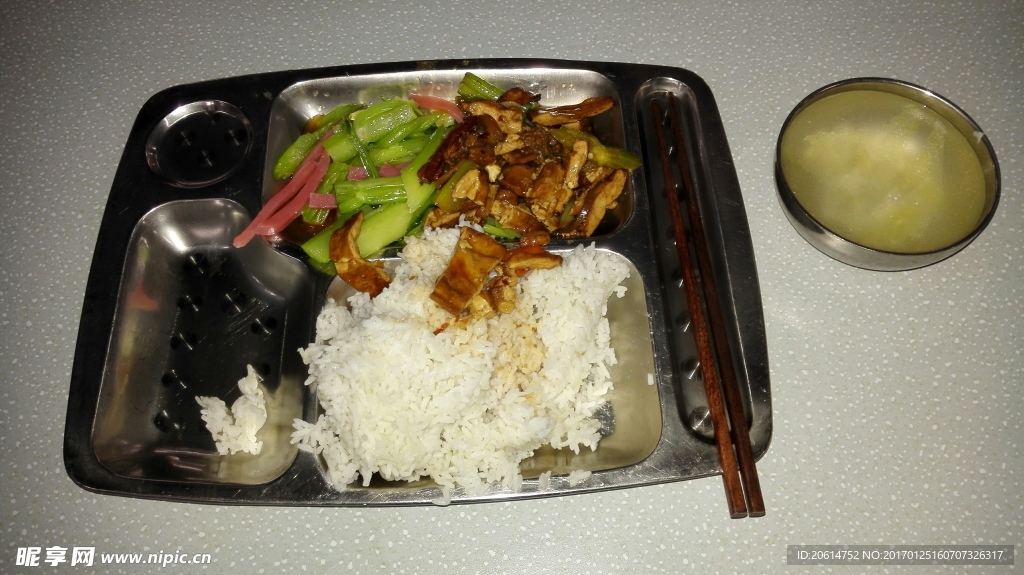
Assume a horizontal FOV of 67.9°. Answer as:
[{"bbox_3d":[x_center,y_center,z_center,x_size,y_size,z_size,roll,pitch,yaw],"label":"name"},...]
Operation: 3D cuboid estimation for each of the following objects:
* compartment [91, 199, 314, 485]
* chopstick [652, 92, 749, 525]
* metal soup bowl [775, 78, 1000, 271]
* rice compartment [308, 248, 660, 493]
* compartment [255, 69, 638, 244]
[{"bbox_3d":[-0.157,0.027,0.408,0.106,0.021,0.162,-2,65,0],"label":"compartment"},{"bbox_3d":[0.096,-0.005,0.409,0.008,0.007,0.252,-4,62,-1],"label":"chopstick"},{"bbox_3d":[0.199,-0.056,0.425,0.113,0.048,0.113,0,65,1],"label":"metal soup bowl"},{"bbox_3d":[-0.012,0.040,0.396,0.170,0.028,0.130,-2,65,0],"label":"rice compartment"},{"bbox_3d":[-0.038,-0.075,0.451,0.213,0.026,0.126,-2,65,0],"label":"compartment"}]

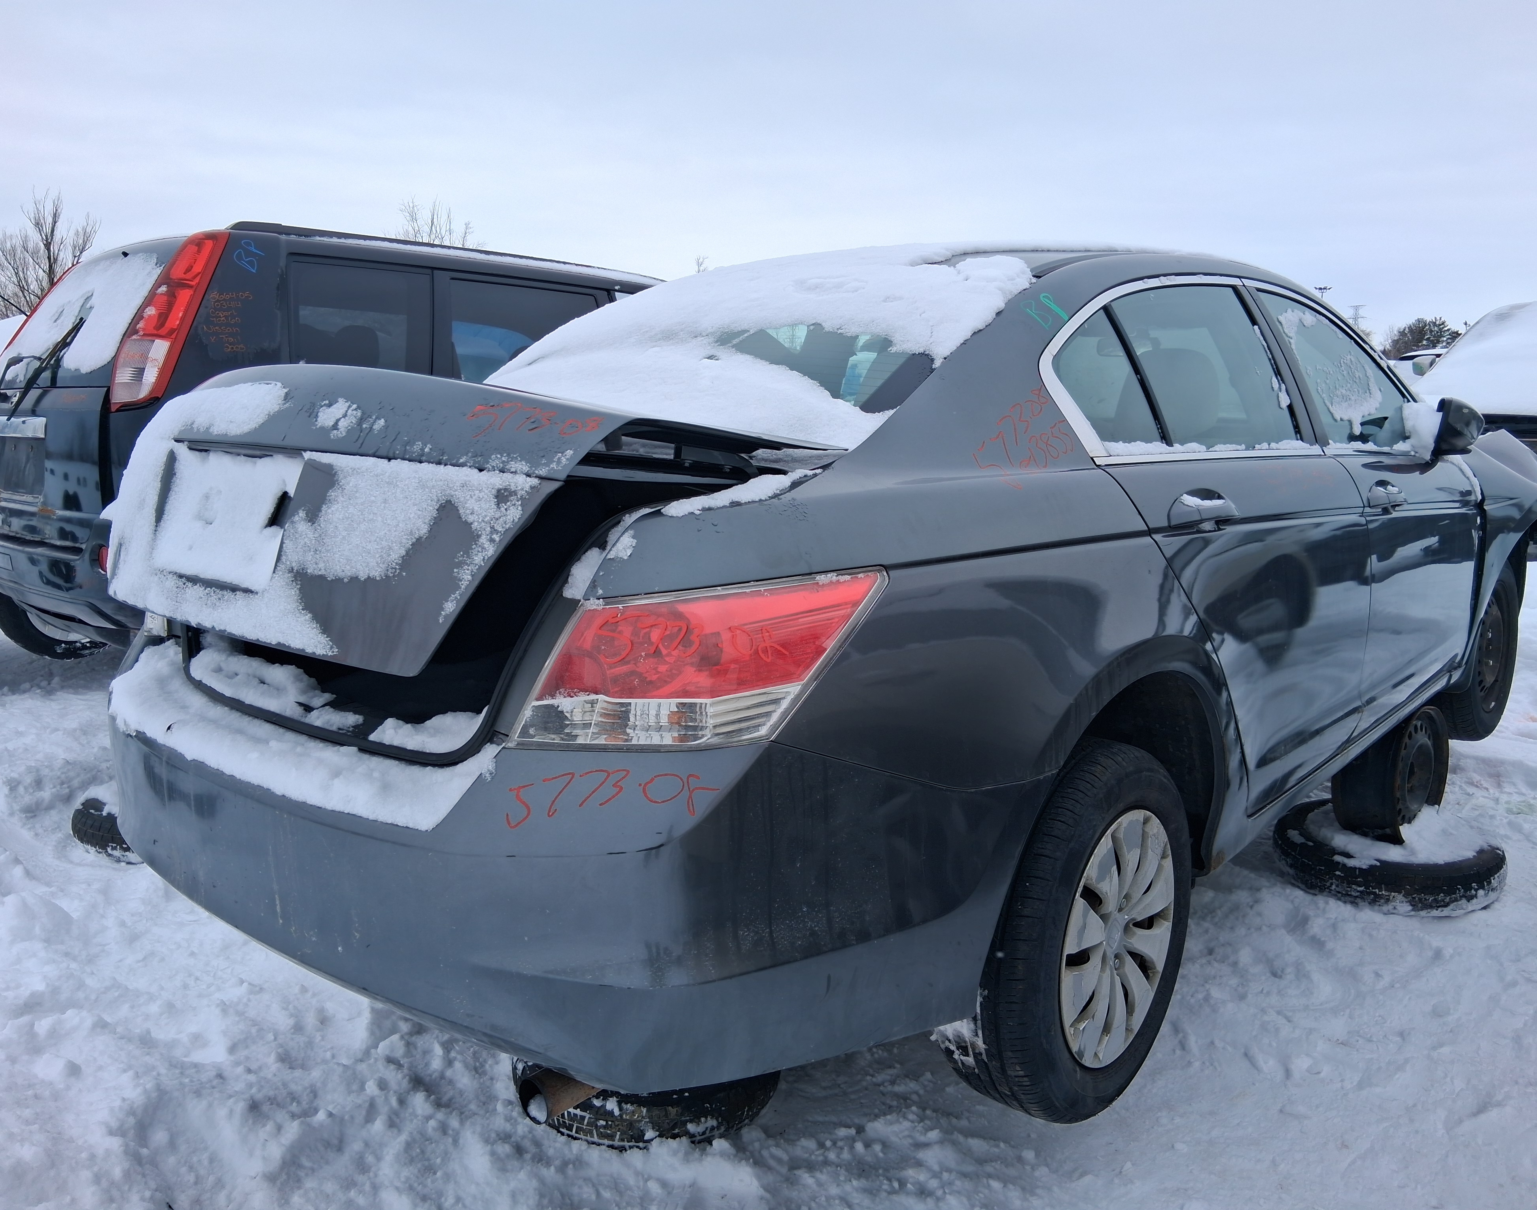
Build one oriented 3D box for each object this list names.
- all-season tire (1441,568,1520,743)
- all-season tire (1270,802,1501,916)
[{"bbox_3d":[2.391,0.154,4.155,0.655,0.655,0.215,-10,14,-43],"label":"all-season tire"},{"bbox_3d":[1.845,0.737,3.620,0.610,0.190,0.610,8,13,41],"label":"all-season tire"}]

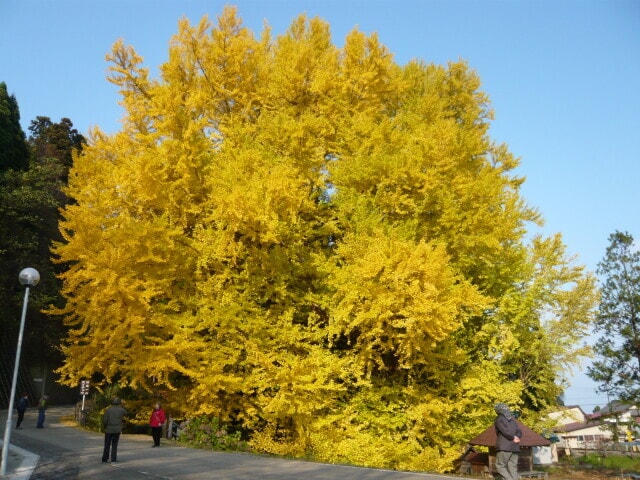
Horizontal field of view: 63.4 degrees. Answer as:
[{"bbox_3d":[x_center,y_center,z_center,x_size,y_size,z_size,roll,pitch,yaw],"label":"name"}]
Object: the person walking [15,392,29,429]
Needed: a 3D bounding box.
[{"bbox_3d":[-14.131,8.099,24.574,0.450,1.650,0.500,6,-19,-21],"label":"person walking"}]

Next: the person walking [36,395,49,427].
[{"bbox_3d":[-13.525,8.340,25.215,0.420,1.600,0.500,6,-19,-21],"label":"person walking"}]

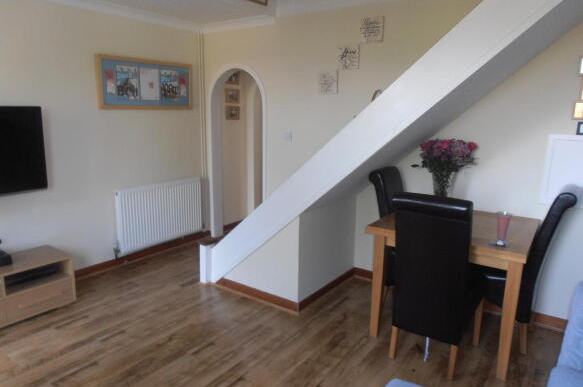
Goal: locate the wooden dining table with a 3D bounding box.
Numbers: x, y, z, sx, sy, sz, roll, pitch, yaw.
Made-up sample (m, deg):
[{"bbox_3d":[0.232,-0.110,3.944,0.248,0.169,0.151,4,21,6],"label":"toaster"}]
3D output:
[{"bbox_3d":[1.114,0.583,2.796,0.895,0.780,0.900,9,15,35],"label":"wooden dining table"}]

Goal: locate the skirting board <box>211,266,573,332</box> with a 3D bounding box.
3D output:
[{"bbox_3d":[0.651,0.850,3.187,2.490,0.080,0.970,9,15,35],"label":"skirting board"}]

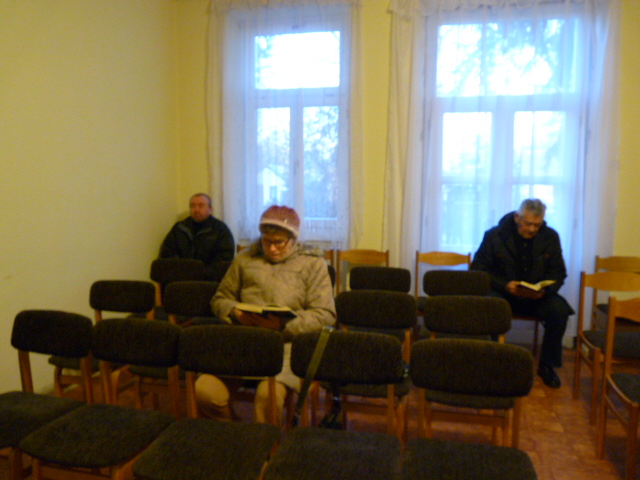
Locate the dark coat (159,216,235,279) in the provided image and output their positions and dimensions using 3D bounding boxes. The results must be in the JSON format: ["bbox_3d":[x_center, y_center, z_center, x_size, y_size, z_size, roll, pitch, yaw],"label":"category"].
[{"bbox_3d":[-1.123,0.133,4.478,0.620,0.685,0.420,1,6,11],"label":"dark coat"}]

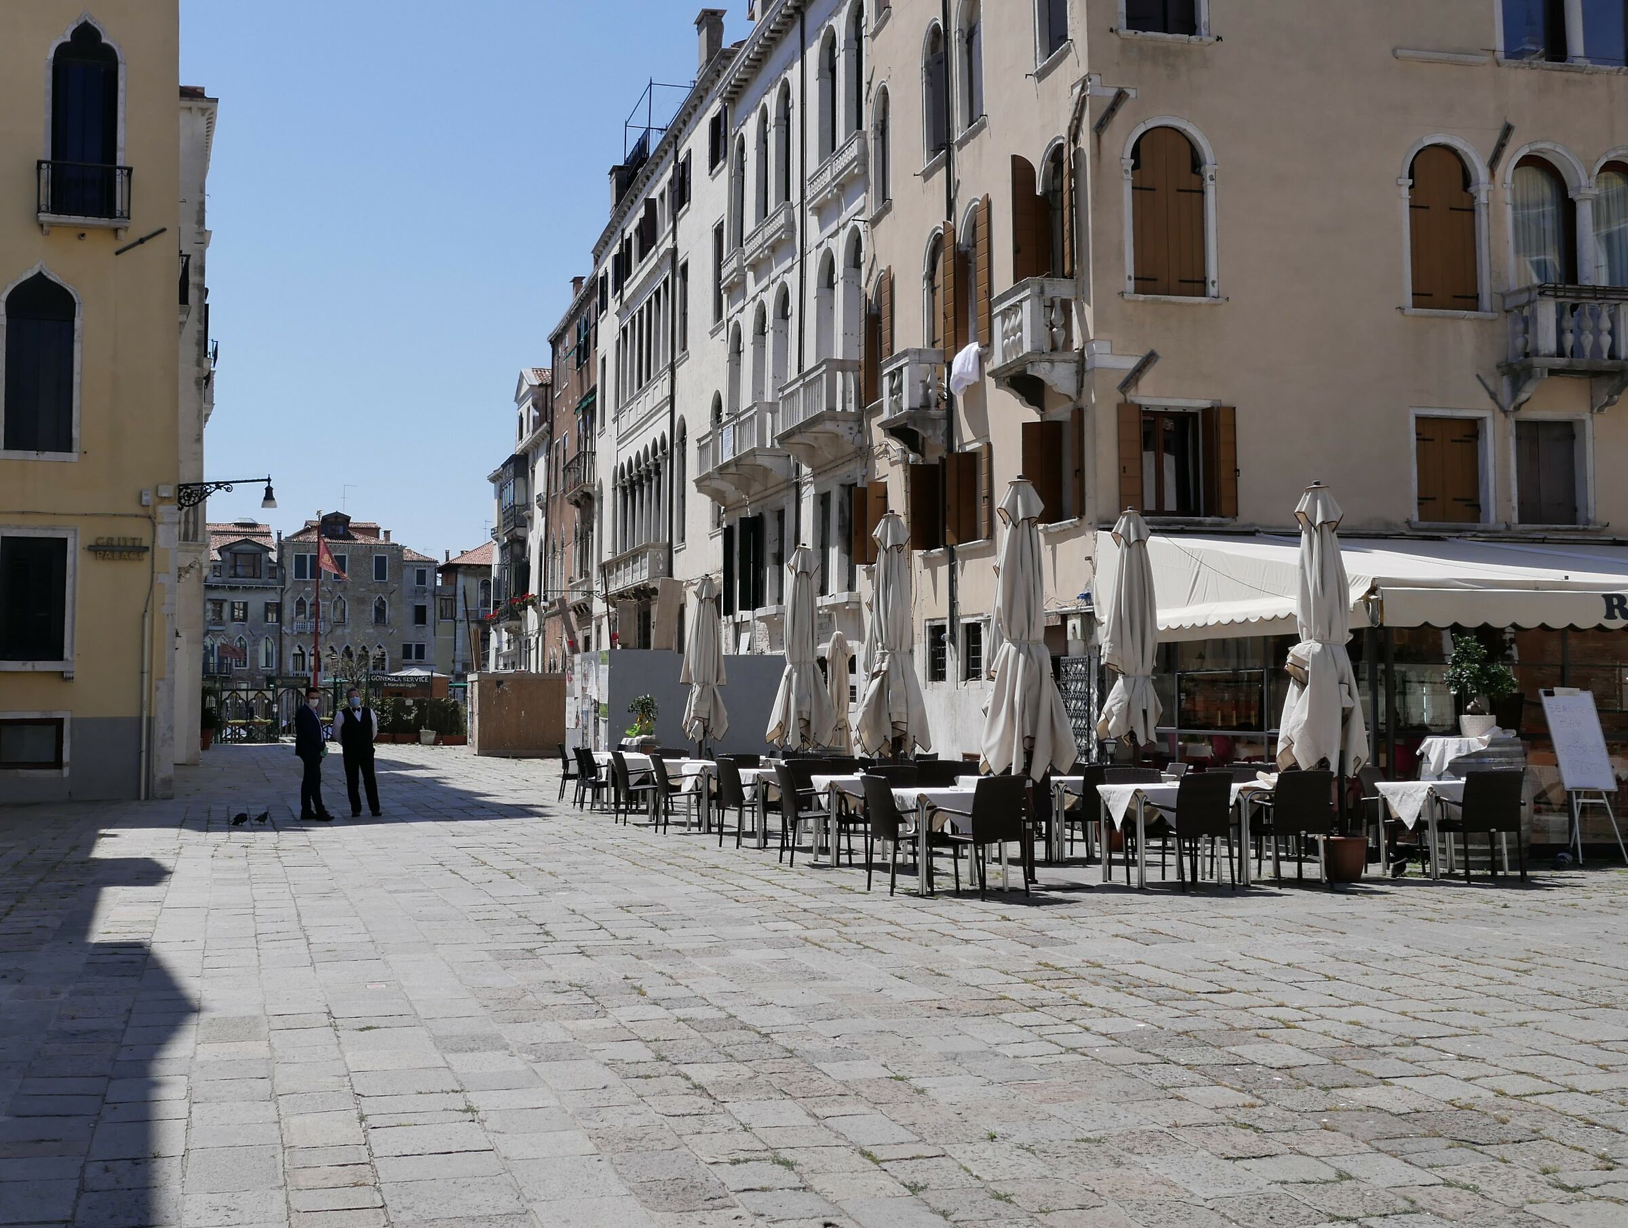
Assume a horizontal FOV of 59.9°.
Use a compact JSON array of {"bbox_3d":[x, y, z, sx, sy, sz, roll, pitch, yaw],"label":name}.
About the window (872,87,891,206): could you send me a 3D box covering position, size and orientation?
[{"bbox_3d":[1.254,-8.231,24.911,0.250,2.120,0.875,1,-4,-19],"label":"window"}]

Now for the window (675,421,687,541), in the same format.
[{"bbox_3d":[-3.515,-3.536,37.536,0.300,3.350,1.200,2,-4,-20],"label":"window"}]

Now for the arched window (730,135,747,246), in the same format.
[{"bbox_3d":[-1.687,-9.867,33.528,0.300,2.854,1.231,1,-4,-19],"label":"arched window"}]

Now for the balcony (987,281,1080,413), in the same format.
[{"bbox_3d":[2.890,-3.479,18.651,0.720,1.540,1.166,1,-4,-19],"label":"balcony"}]

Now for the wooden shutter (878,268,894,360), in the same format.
[{"bbox_3d":[1.253,-4.865,24.246,0.070,2.100,0.438,1,-4,-19],"label":"wooden shutter"}]

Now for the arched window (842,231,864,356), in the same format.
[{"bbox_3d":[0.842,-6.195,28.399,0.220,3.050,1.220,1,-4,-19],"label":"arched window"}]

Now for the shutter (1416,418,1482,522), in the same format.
[{"bbox_3d":[8.364,-1.904,18.625,0.920,1.430,0.080,1,-4,-10],"label":"shutter"}]

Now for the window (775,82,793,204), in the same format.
[{"bbox_3d":[-0.646,-9.933,30.074,0.300,2.900,1.180,2,-4,-20],"label":"window"}]

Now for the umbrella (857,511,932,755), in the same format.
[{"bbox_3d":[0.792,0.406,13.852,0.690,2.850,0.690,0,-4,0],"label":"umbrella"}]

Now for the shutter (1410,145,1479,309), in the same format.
[{"bbox_3d":[9.154,-5.628,20.593,1.140,2.460,0.140,1,-4,-9],"label":"shutter"}]

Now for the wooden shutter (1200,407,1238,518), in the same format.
[{"bbox_3d":[5.108,-1.913,17.852,0.460,1.420,0.120,1,-4,-10],"label":"wooden shutter"}]

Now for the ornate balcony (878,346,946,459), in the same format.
[{"bbox_3d":[1.661,-3.486,23.690,0.740,1.577,1.265,1,-4,-20],"label":"ornate balcony"}]

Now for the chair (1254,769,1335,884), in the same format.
[{"bbox_3d":[3.767,1.682,11.115,0.500,0.900,0.580,0,-4,-2],"label":"chair"}]

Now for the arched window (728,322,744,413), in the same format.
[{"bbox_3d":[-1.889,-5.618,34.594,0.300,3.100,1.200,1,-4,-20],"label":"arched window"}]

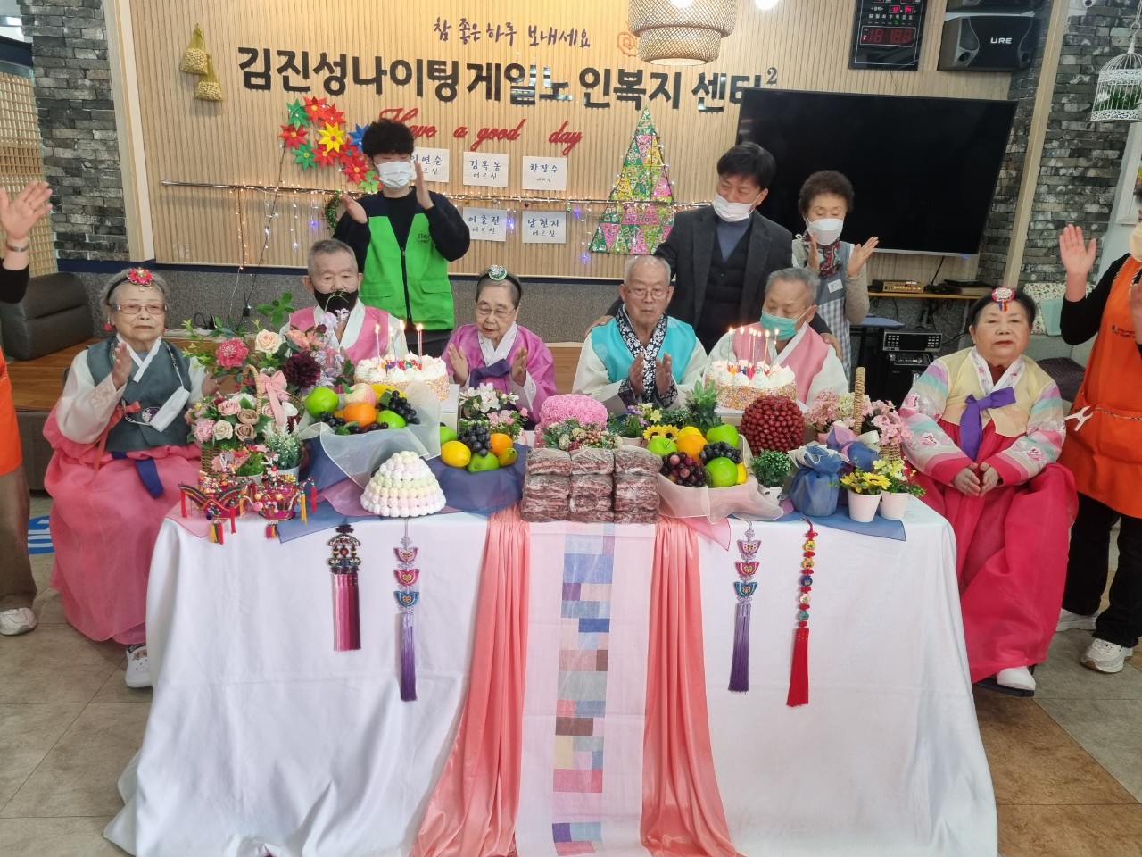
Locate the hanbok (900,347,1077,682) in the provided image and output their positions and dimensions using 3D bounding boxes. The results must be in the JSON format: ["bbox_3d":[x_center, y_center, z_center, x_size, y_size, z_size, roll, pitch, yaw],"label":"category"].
[{"bbox_3d":[1.262,0.228,2.667,0.540,0.930,0.600,8,17,19],"label":"hanbok"}]

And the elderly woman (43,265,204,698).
[{"bbox_3d":[-1.348,0.125,2.612,0.550,1.165,0.670,-4,17,-20],"label":"elderly woman"}]

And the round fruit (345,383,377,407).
[{"bbox_3d":[-0.544,-0.084,2.220,0.082,0.076,0.082,2,17,-1],"label":"round fruit"}]

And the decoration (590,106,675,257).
[{"bbox_3d":[0.446,-1.648,5.750,0.620,0.980,0.040,2,17,-1],"label":"decoration"}]

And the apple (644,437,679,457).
[{"bbox_3d":[0.226,0.052,2.115,0.078,0.072,0.078,2,16,0],"label":"apple"}]

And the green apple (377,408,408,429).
[{"bbox_3d":[-0.443,-0.019,2.126,0.076,0.066,0.076,1,16,-4],"label":"green apple"}]

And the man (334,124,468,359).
[{"bbox_3d":[-0.657,-0.336,3.401,0.510,1.670,0.380,-1,17,-11],"label":"man"}]

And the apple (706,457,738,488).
[{"bbox_3d":[0.368,0.105,2.090,0.080,0.074,0.080,2,17,-1],"label":"apple"}]

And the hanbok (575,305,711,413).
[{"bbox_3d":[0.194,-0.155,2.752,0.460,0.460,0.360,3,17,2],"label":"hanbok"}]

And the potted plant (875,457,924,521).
[{"bbox_3d":[0.795,0.136,2.098,0.122,0.150,0.115,2,16,0],"label":"potted plant"}]

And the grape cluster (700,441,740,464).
[{"bbox_3d":[0.366,0.062,2.100,0.105,0.068,0.085,2,16,0],"label":"grape cluster"}]

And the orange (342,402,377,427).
[{"bbox_3d":[-0.531,-0.032,2.150,0.083,0.078,0.083,2,16,0],"label":"orange"}]

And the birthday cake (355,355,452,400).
[{"bbox_3d":[-0.443,-0.135,2.249,0.245,0.100,0.245,1,16,-4],"label":"birthday cake"}]

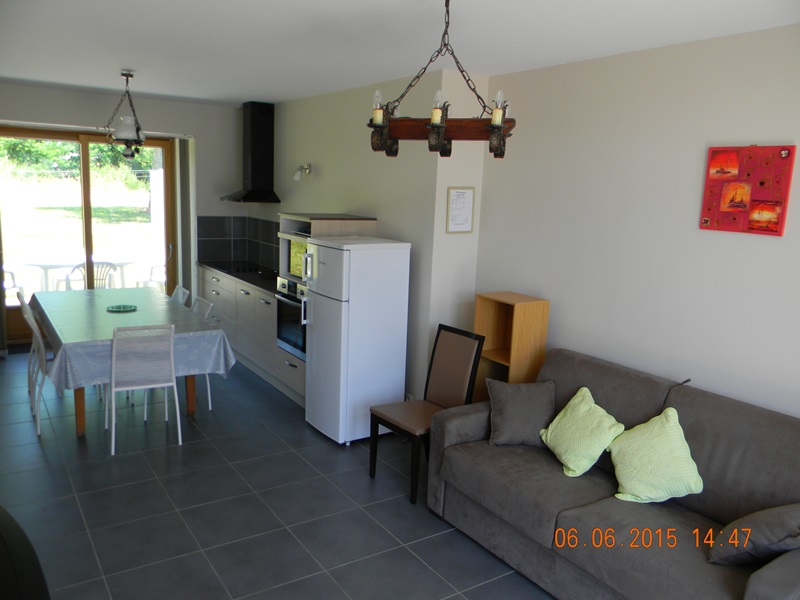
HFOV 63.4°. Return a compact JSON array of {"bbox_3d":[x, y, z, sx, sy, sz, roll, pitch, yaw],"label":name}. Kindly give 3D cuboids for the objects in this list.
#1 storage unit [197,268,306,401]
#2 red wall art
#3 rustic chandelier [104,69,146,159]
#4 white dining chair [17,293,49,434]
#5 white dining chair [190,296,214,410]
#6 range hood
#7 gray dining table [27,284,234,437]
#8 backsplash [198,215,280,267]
[{"bbox_3d":[-1.242,0.236,6.270,0.588,0.876,2.818,-5,12,-33],"label":"storage unit"},{"bbox_3d":[1.672,-0.530,3.135,0.022,0.405,0.400,-4,12,-33],"label":"red wall art"},{"bbox_3d":[-2.117,-1.419,4.983,0.320,0.643,0.320,-5,12,-33],"label":"rustic chandelier"},{"bbox_3d":[-2.427,0.477,4.737,0.570,0.850,0.460,-4,12,-33],"label":"white dining chair"},{"bbox_3d":[-1.793,0.436,5.114,0.560,0.850,0.450,-4,12,-33],"label":"white dining chair"},{"bbox_3d":[-1.552,-1.515,6.661,0.445,0.999,0.607,-5,12,-33],"label":"range hood"},{"bbox_3d":[-2.256,0.448,5.226,1.070,0.750,1.980,-4,12,-33],"label":"gray dining table"},{"bbox_3d":[-1.789,-0.626,7.123,0.605,0.515,0.920,-4,12,-33],"label":"backsplash"}]

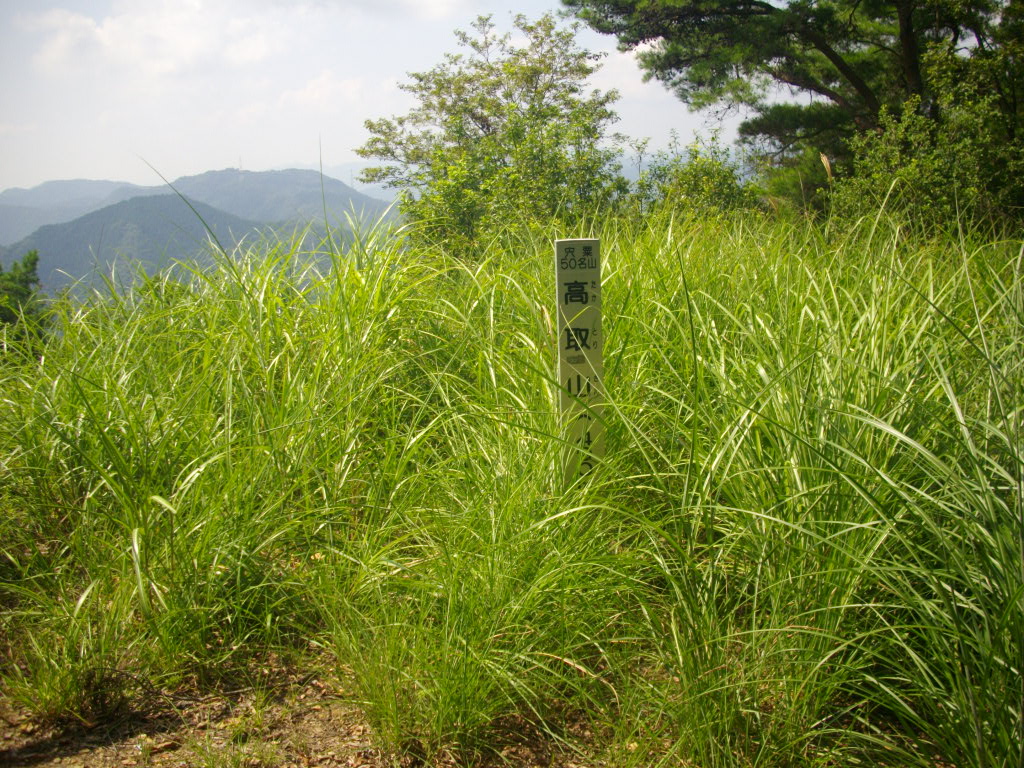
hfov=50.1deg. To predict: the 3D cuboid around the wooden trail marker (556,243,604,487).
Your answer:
[{"bbox_3d":[0.208,0.136,3.199,0.120,1.100,0.120,-2,9,0],"label":"wooden trail marker"}]

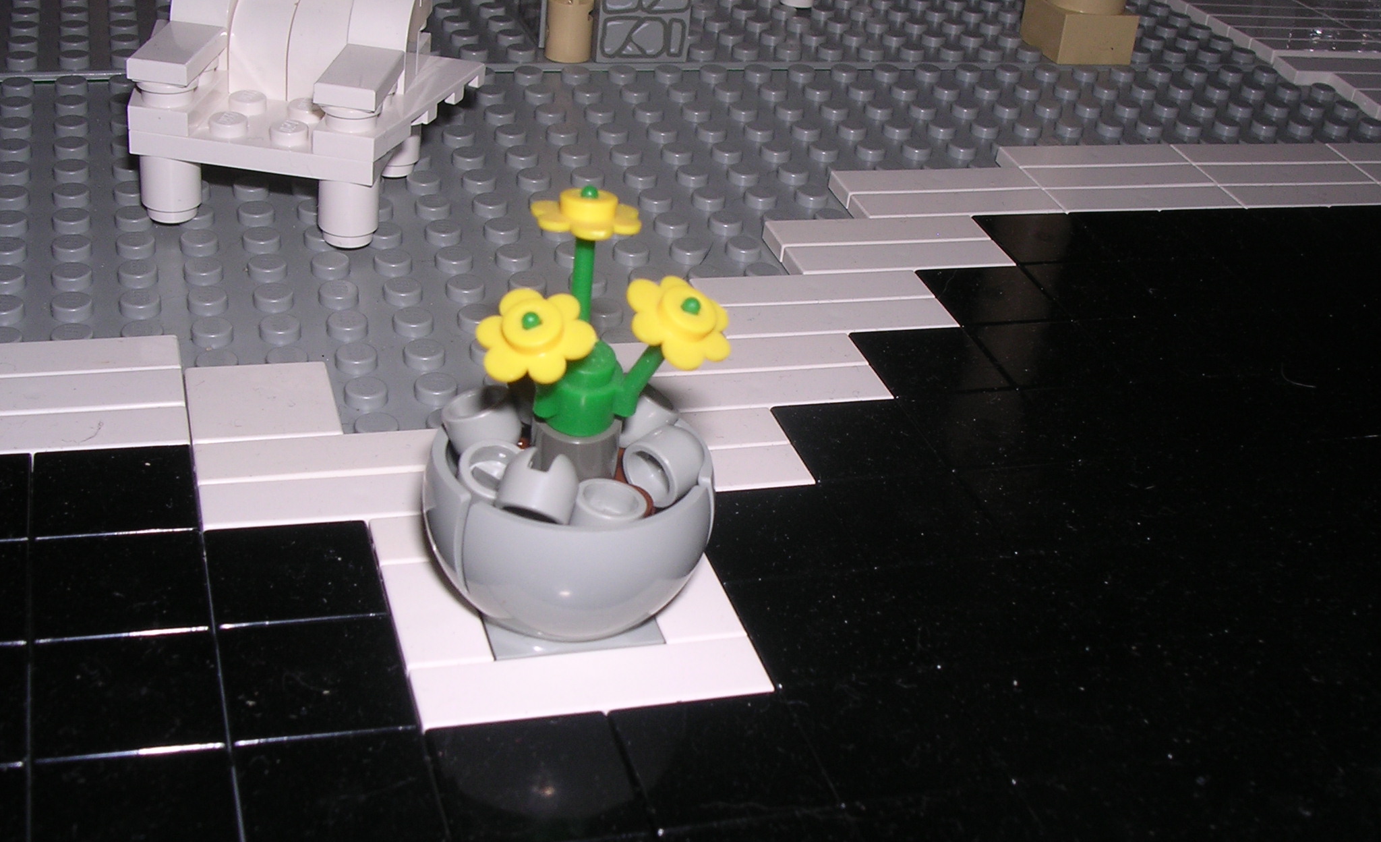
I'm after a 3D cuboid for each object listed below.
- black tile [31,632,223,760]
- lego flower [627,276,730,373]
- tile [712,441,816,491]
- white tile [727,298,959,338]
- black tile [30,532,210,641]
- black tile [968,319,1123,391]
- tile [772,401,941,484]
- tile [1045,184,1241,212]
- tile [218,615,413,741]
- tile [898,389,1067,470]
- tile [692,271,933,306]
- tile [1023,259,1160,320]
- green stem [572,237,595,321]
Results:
[{"bbox_3d":[-0.048,0.024,0.147,0.016,0.003,0.016,-4,32,-17],"label":"black tile"},{"bbox_3d":[-0.001,-0.009,0.143,0.010,0.003,0.009,36,40,1],"label":"lego flower"},{"bbox_3d":[-0.003,0.007,0.185,0.032,0.003,0.008,-4,32,-17],"label":"tile"},{"bbox_3d":[0.018,-0.012,0.220,0.032,0.003,0.008,-4,32,-17],"label":"white tile"},{"bbox_3d":[-0.053,0.016,0.159,0.016,0.003,0.016,-4,32,-17],"label":"black tile"},{"bbox_3d":[0.045,-0.007,0.219,0.016,0.003,0.016,-4,32,-17],"label":"black tile"},{"bbox_3d":[0.018,0.004,0.195,0.016,0.003,0.016,-4,32,-17],"label":"tile"},{"bbox_3d":[0.070,-0.033,0.267,0.032,0.003,0.008,-4,32,-17],"label":"tile"},{"bbox_3d":[-0.033,0.024,0.151,0.016,0.003,0.016,-4,32,-17],"label":"tile"},{"bbox_3d":[0.034,0.002,0.200,0.016,0.003,0.016,-4,32,-17],"label":"tile"},{"bbox_3d":[0.016,-0.016,0.227,0.032,0.003,0.008,-4,32,-17],"label":"tile"},{"bbox_3d":[0.055,-0.017,0.236,0.016,0.003,0.016,-4,32,-17],"label":"tile"},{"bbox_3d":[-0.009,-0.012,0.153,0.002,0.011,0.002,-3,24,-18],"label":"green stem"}]

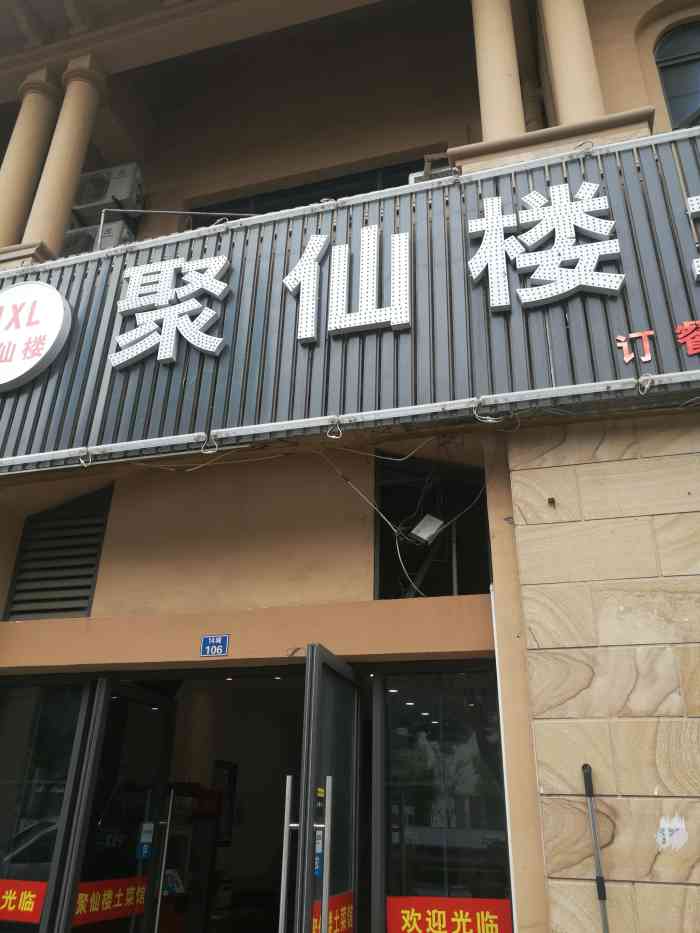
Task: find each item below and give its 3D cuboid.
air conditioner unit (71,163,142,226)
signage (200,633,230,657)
[{"bbox_3d":[-2.873,-3.226,8.699,0.800,0.545,0.295,-6,-27,15],"label":"air conditioner unit"},{"bbox_3d":[-0.699,0.926,3.764,0.160,0.111,0.012,-6,-27,15],"label":"signage"}]

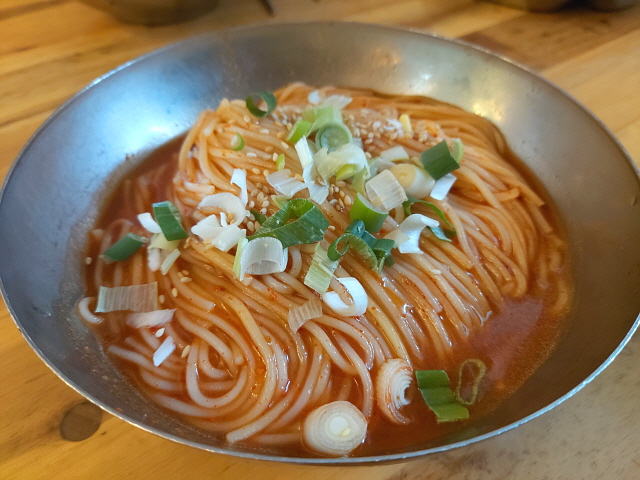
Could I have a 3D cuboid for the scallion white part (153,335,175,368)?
[{"bbox_3d":[-0.052,0.037,0.154,0.003,0.002,0.011,23,51,20],"label":"scallion white part"}]

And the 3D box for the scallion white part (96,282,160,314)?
[{"bbox_3d":[-0.063,0.019,0.152,0.017,0.002,0.010,-4,48,-4],"label":"scallion white part"}]

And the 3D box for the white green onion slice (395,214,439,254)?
[{"bbox_3d":[0.034,-0.002,0.163,0.011,0.007,0.013,30,70,11],"label":"white green onion slice"}]

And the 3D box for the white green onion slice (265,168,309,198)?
[{"bbox_3d":[-0.013,-0.022,0.178,0.015,0.004,0.010,18,63,9],"label":"white green onion slice"}]

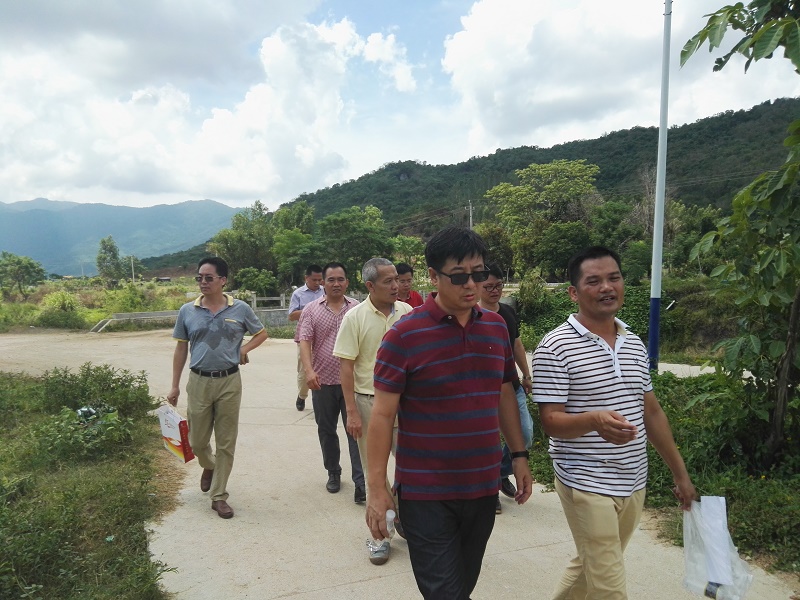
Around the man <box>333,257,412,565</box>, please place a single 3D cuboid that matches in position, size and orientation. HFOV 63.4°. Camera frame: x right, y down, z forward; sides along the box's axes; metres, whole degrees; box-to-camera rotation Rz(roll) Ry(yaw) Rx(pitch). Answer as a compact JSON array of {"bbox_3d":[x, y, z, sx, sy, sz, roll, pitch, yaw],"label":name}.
[{"bbox_3d":[-0.107,0.598,3.784,0.520,1.701,0.580,-1,3,-27],"label":"man"}]

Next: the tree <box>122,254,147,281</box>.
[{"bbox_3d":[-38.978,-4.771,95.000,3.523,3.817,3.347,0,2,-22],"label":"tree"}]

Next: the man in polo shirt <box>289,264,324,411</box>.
[{"bbox_3d":[-0.989,0.444,7.434,0.540,1.702,0.520,0,2,-18],"label":"man in polo shirt"}]

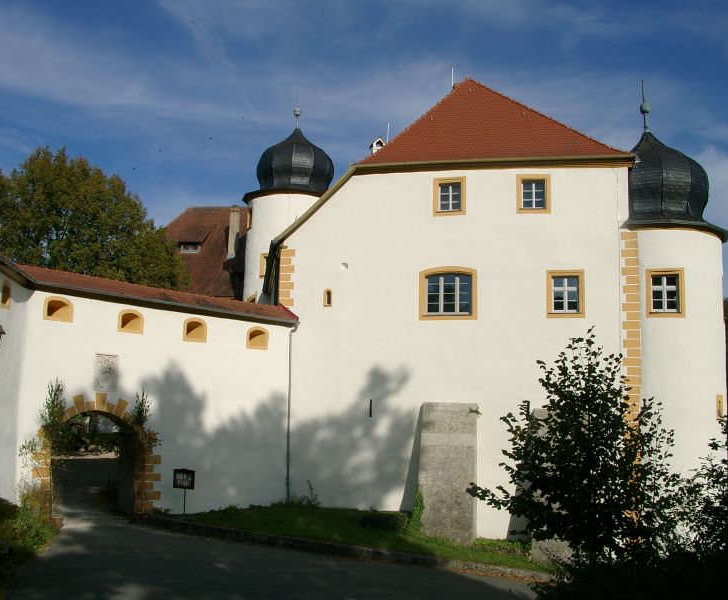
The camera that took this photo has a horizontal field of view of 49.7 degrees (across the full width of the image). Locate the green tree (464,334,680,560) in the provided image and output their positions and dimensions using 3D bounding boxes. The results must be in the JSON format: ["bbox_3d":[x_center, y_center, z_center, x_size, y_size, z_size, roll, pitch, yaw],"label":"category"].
[{"bbox_3d":[3.498,2.516,12.996,3.400,4.079,3.100,1,-8,0],"label":"green tree"}]

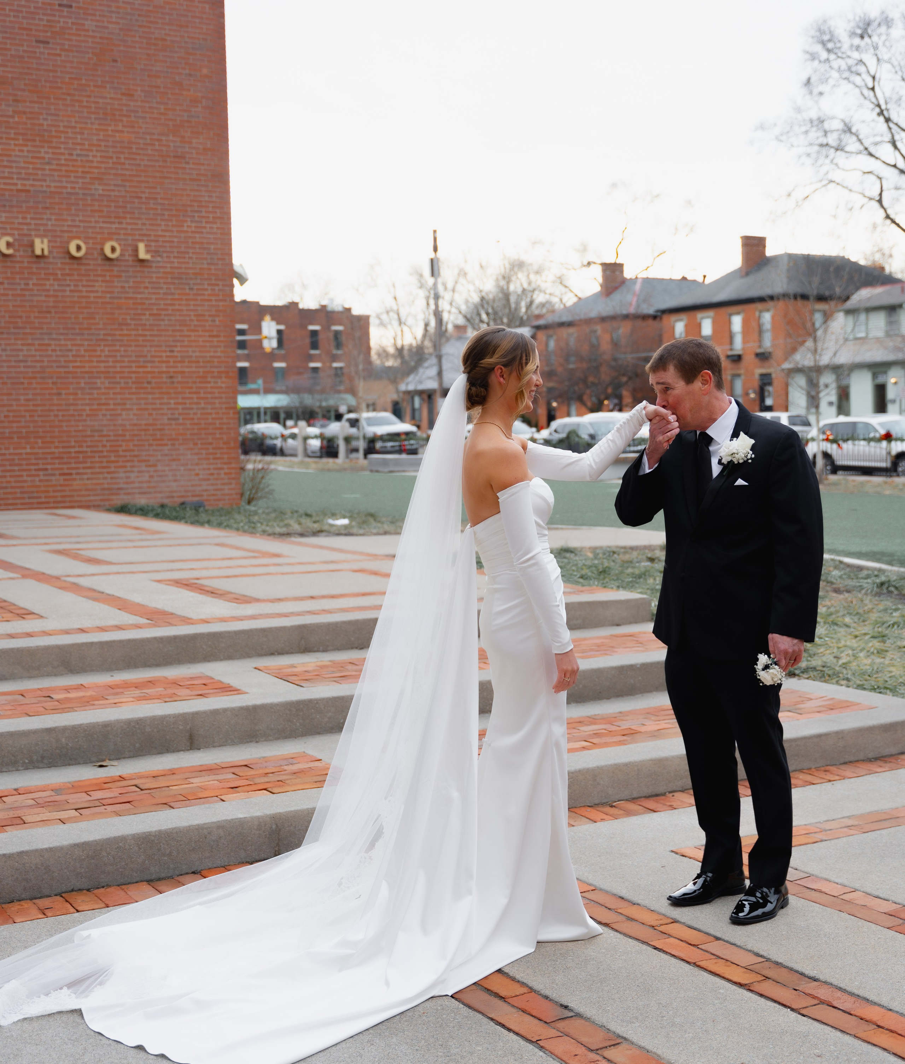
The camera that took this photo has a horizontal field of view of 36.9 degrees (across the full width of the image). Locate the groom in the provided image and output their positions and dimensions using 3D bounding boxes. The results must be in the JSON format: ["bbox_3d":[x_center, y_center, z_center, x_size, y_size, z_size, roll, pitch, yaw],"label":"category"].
[{"bbox_3d":[0.836,0.288,4.230,0.450,1.755,0.590,-4,5,-32],"label":"groom"}]

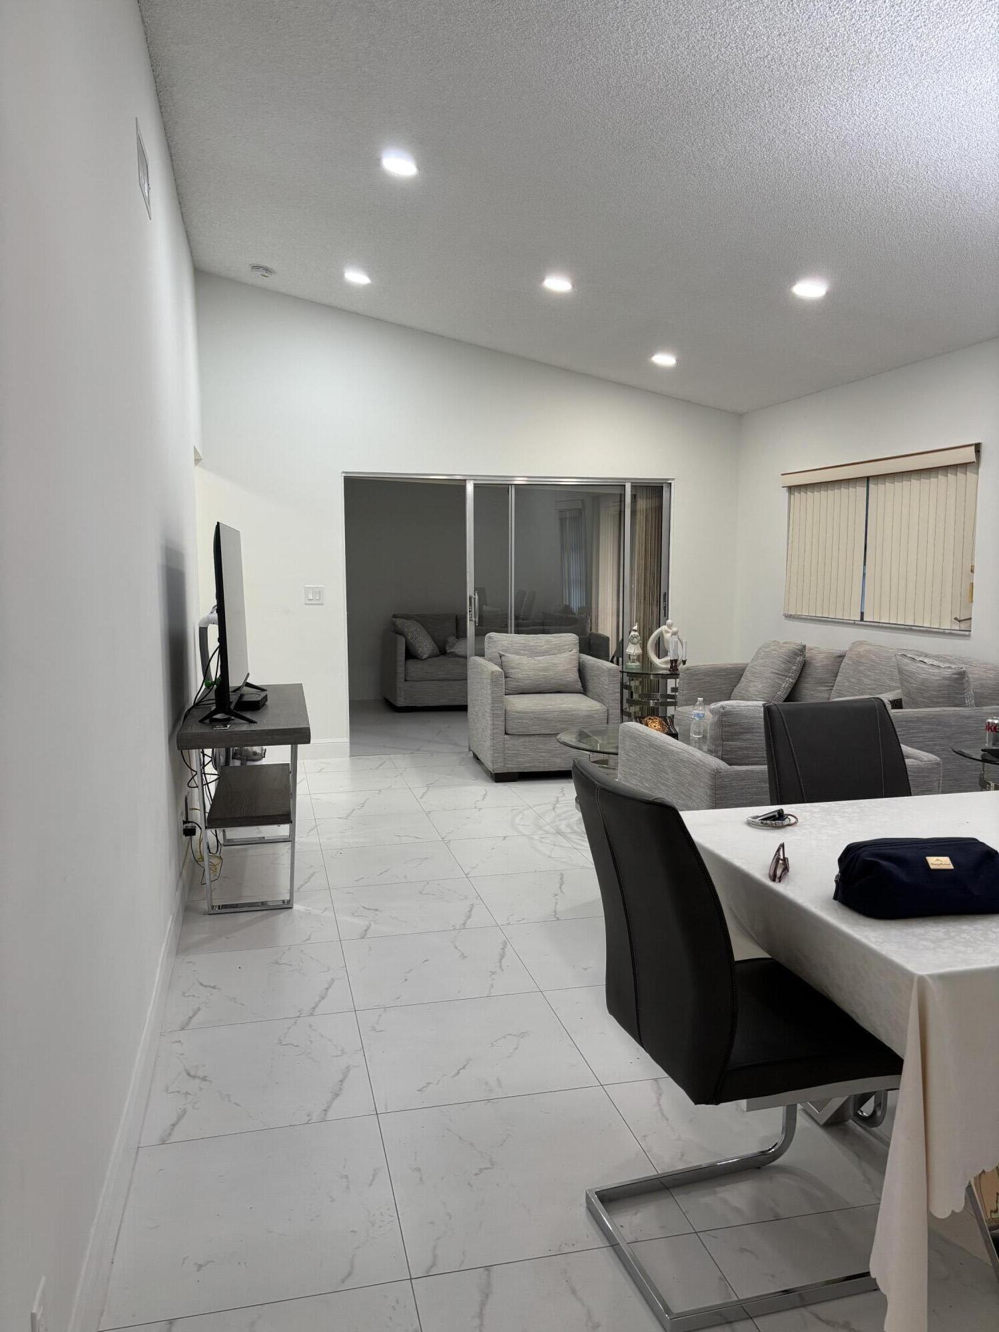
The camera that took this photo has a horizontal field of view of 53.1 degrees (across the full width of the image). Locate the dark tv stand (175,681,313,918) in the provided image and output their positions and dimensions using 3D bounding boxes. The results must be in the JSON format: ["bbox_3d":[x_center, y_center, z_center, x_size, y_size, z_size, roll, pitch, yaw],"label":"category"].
[{"bbox_3d":[-1.116,0.554,4.498,0.490,0.765,1.410,-2,6,-13],"label":"dark tv stand"}]

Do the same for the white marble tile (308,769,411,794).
[{"bbox_3d":[-0.917,0.739,6.435,0.606,0.010,0.604,-2,6,-13],"label":"white marble tile"}]

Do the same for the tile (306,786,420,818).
[{"bbox_3d":[-0.775,0.804,5.837,0.605,0.012,0.605,-2,6,-13],"label":"tile"}]

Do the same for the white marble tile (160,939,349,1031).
[{"bbox_3d":[-0.804,1.071,3.378,0.581,0.010,0.604,-2,6,-13],"label":"white marble tile"}]

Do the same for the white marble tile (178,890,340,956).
[{"bbox_3d":[-0.942,1.008,3.962,0.581,0.010,0.604,-2,6,-13],"label":"white marble tile"}]

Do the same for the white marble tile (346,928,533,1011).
[{"bbox_3d":[-0.226,1.054,3.513,0.606,0.010,0.604,-2,6,-13],"label":"white marble tile"}]

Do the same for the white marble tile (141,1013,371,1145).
[{"bbox_3d":[-0.664,1.124,2.773,0.580,0.012,0.605,-2,6,-13],"label":"white marble tile"}]

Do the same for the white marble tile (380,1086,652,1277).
[{"bbox_3d":[0.050,1.180,2.344,0.606,0.010,0.604,-2,6,-13],"label":"white marble tile"}]

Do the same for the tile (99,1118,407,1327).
[{"bbox_3d":[-0.528,1.197,2.209,0.581,0.010,0.604,-2,6,-13],"label":"tile"}]

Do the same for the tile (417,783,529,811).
[{"bbox_3d":[-0.186,0.788,5.974,0.605,0.012,0.605,-2,6,-13],"label":"tile"}]

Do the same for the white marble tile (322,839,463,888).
[{"bbox_3d":[-0.502,0.928,4.682,0.606,0.010,0.604,-2,6,-13],"label":"white marble tile"}]

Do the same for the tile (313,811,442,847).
[{"bbox_3d":[-0.640,0.865,5.266,0.606,0.010,0.604,-2,6,-13],"label":"tile"}]

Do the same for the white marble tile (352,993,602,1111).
[{"bbox_3d":[-0.087,1.108,2.907,0.605,0.012,0.605,-2,6,-13],"label":"white marble tile"}]

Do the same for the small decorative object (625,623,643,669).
[{"bbox_3d":[0.949,-0.143,7.033,0.118,0.318,0.105,0,6,-2],"label":"small decorative object"}]

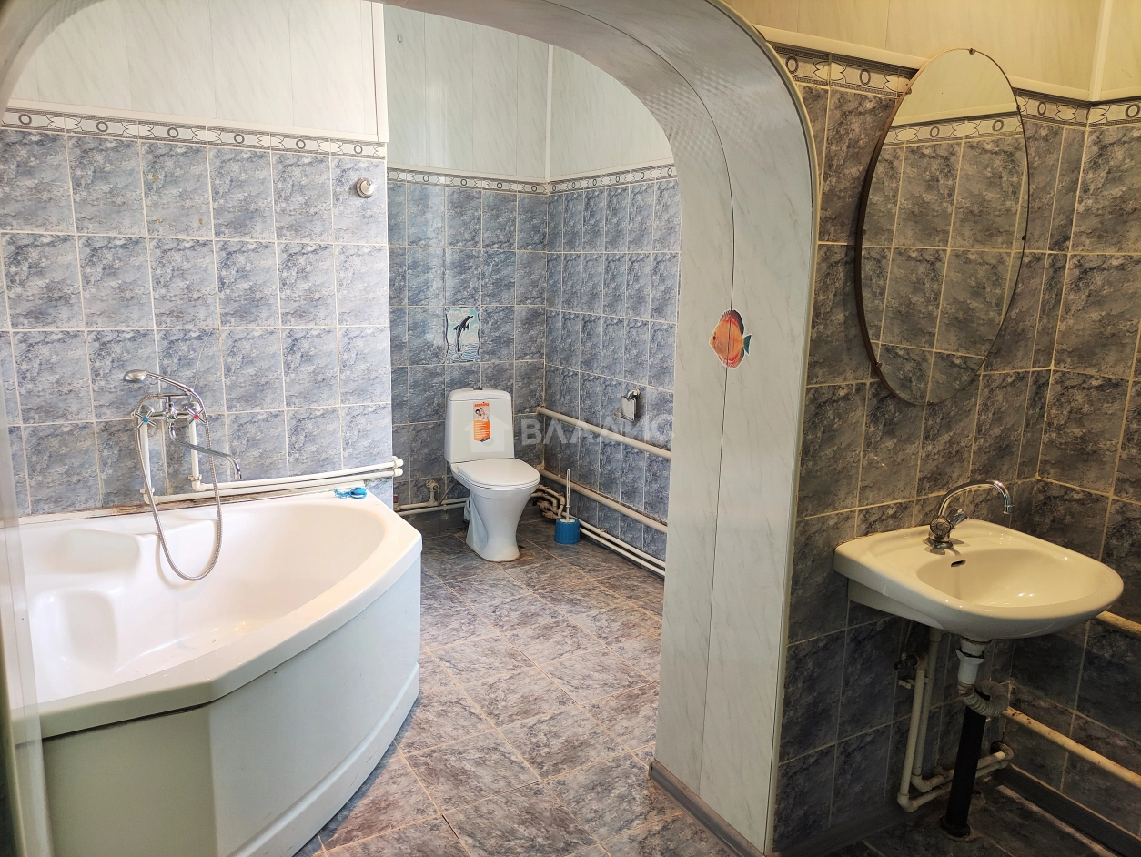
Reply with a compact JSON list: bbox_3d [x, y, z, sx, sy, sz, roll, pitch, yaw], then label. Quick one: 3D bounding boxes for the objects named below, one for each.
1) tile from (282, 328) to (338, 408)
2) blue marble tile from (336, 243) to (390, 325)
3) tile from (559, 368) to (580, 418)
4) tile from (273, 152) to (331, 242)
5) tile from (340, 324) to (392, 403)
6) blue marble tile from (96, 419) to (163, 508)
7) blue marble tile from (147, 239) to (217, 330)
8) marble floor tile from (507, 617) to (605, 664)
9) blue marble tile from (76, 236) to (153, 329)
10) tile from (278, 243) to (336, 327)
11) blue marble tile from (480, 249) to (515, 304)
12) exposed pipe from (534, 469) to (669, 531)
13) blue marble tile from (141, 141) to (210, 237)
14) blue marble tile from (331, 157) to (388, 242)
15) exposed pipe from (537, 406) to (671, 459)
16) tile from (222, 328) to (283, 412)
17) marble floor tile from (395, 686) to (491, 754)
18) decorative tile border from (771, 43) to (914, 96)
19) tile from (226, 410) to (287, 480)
[{"bbox_3d":[-0.966,-0.226,3.062,0.200,0.300,0.010,-5,13,-28],"label":"tile"},{"bbox_3d":[-0.783,-0.538,3.100,0.200,0.300,0.010,-5,13,-29],"label":"blue marble tile"},{"bbox_3d":[-0.001,-0.172,4.471,0.010,0.300,0.200,-5,13,-30],"label":"tile"},{"bbox_3d":[-0.952,-0.821,2.942,0.200,0.300,0.010,-5,13,-28],"label":"tile"},{"bbox_3d":[-0.783,-0.240,3.152,0.200,0.300,0.010,-5,13,-28],"label":"tile"},{"bbox_3d":[-1.508,0.116,2.836,0.200,0.300,0.010,-5,13,-28],"label":"blue marble tile"},{"bbox_3d":[-1.312,-0.492,2.804,0.200,0.300,0.010,-5,13,-27],"label":"blue marble tile"},{"bbox_3d":[-0.066,0.826,3.176,0.300,0.010,0.300,-5,13,-29],"label":"marble floor tile"},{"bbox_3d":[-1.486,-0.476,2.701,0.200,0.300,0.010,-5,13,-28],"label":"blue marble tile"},{"bbox_3d":[-0.957,-0.523,3.001,0.200,0.300,0.010,-5,13,-27],"label":"tile"},{"bbox_3d":[-0.388,-0.812,4.451,0.200,0.300,0.010,-5,13,-30],"label":"blue marble tile"},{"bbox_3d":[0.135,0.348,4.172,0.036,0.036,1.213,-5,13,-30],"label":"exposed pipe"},{"bbox_3d":[-1.307,-0.791,2.749,0.200,0.300,0.010,-5,13,-29],"label":"blue marble tile"},{"bbox_3d":[-0.771,-0.834,3.034,0.200,0.300,0.010,-5,13,-28],"label":"blue marble tile"},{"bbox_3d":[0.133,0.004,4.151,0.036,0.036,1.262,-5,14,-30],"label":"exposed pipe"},{"bbox_3d":[-1.139,-0.209,2.956,0.200,0.300,0.010,-5,13,-27],"label":"tile"},{"bbox_3d":[-0.431,0.923,2.614,0.300,0.010,0.300,-5,13,-30],"label":"marble floor tile"},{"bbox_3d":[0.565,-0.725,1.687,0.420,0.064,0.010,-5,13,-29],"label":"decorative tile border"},{"bbox_3d":[-1.149,0.086,3.024,0.200,0.300,0.010,-5,13,-28],"label":"tile"}]

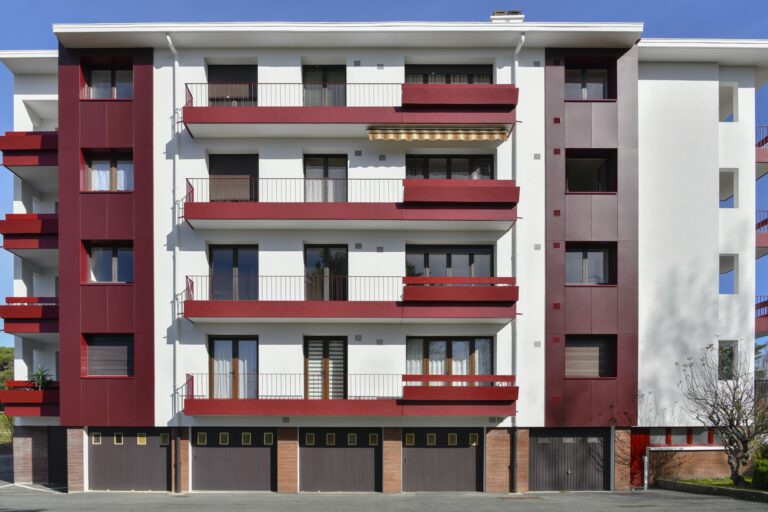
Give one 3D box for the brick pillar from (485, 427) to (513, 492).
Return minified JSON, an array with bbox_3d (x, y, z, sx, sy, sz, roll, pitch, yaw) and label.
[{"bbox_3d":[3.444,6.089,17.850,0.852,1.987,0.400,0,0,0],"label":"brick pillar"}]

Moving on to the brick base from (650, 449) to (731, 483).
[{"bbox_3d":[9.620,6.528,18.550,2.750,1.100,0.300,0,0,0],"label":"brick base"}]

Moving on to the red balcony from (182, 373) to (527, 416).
[{"bbox_3d":[-0.967,3.899,17.250,9.420,1.220,1.200,0,0,0],"label":"red balcony"}]

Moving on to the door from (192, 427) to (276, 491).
[{"bbox_3d":[-4.500,6.110,17.980,2.559,1.957,0.120,0,0,0],"label":"door"}]

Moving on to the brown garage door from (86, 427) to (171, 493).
[{"bbox_3d":[-7.917,6.345,18.600,2.569,1.977,0.120,0,0,0],"label":"brown garage door"}]

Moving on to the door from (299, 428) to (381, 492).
[{"bbox_3d":[-1.309,6.182,18.100,2.480,1.960,0.100,0,0,0],"label":"door"}]

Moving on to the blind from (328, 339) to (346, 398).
[{"bbox_3d":[-1.413,3.479,18.150,0.500,1.820,0.050,0,0,0],"label":"blind"}]

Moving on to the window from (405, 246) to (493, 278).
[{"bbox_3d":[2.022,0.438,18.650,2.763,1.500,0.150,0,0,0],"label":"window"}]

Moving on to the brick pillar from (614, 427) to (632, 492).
[{"bbox_3d":[7.318,6.233,18.475,0.550,1.925,0.450,0,0,0],"label":"brick pillar"}]

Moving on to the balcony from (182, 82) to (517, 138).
[{"bbox_3d":[-0.956,-4.250,17.120,9.450,1.260,1.120,0,0,0],"label":"balcony"}]

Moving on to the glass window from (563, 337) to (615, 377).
[{"bbox_3d":[6.430,3.137,18.600,1.619,1.261,0.150,0,0,0],"label":"glass window"}]

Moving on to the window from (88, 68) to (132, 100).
[{"bbox_3d":[-8.540,-5.320,18.650,1.374,1.100,0.150,0,0,0],"label":"window"}]

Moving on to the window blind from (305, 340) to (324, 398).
[{"bbox_3d":[-2.093,3.448,18.050,0.589,1.850,0.070,0,0,0],"label":"window blind"}]

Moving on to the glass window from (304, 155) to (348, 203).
[{"bbox_3d":[-1.738,-2.142,18.050,1.330,1.850,0.150,0,0,0],"label":"glass window"}]

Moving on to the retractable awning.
[{"bbox_3d":[1.560,-3.509,17.250,4.050,0.420,0.400,0,0,0],"label":"retractable awning"}]

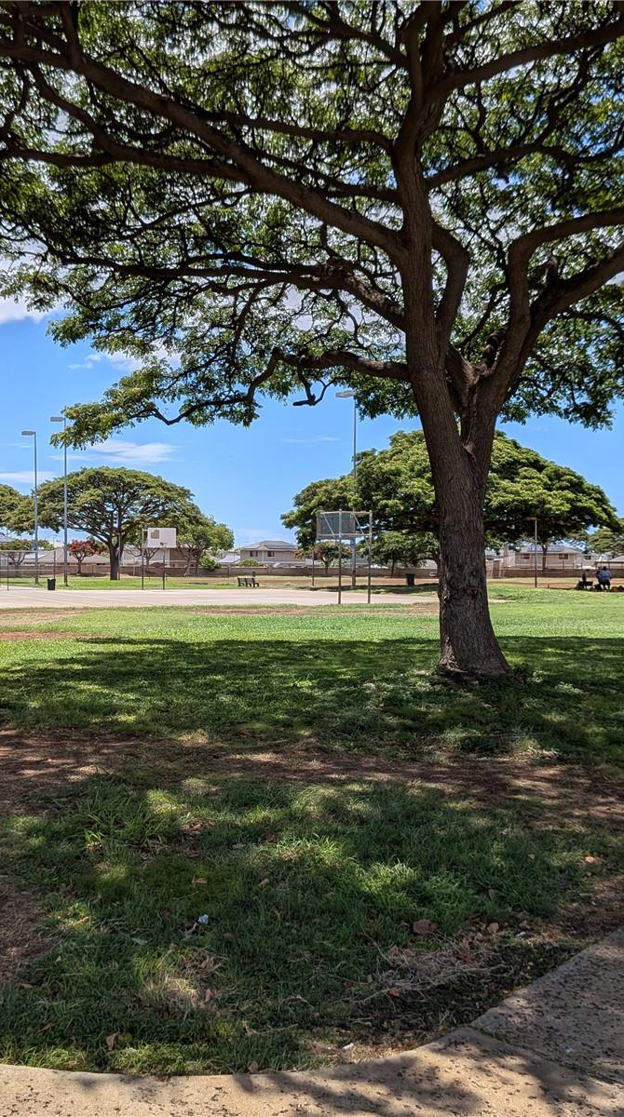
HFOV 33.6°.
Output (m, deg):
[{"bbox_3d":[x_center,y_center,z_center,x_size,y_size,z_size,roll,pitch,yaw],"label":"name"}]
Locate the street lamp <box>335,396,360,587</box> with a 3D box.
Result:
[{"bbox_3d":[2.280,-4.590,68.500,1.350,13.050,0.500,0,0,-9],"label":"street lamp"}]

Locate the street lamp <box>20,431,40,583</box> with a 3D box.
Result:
[{"bbox_3d":[-24.000,-4.340,88.000,1.300,13.000,0.500,0,0,-20],"label":"street lamp"}]

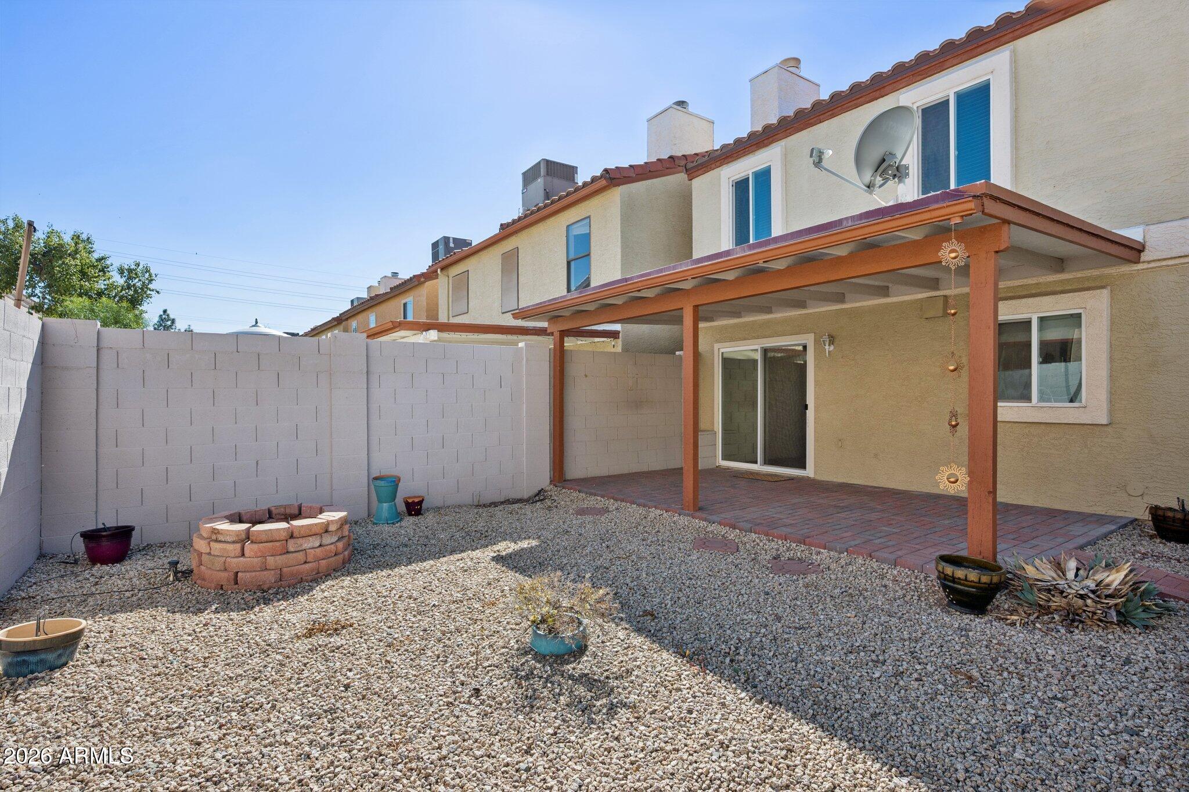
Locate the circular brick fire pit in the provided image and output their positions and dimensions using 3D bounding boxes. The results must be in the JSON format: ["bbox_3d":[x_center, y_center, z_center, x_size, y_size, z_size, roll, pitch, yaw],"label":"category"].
[{"bbox_3d":[-2.720,1.254,5.070,1.200,0.440,1.200,0,0,0],"label":"circular brick fire pit"}]

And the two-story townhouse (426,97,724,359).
[{"bbox_3d":[1.434,-2.361,16.236,9.300,7.500,9.000,0,0,-35],"label":"two-story townhouse"}]

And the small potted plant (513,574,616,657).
[{"bbox_3d":[-0.168,1.214,3.390,0.570,0.410,0.500,0,0,0],"label":"small potted plant"}]

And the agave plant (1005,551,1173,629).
[{"bbox_3d":[3.000,1.149,3.650,0.820,0.360,0.780,0,0,0],"label":"agave plant"}]

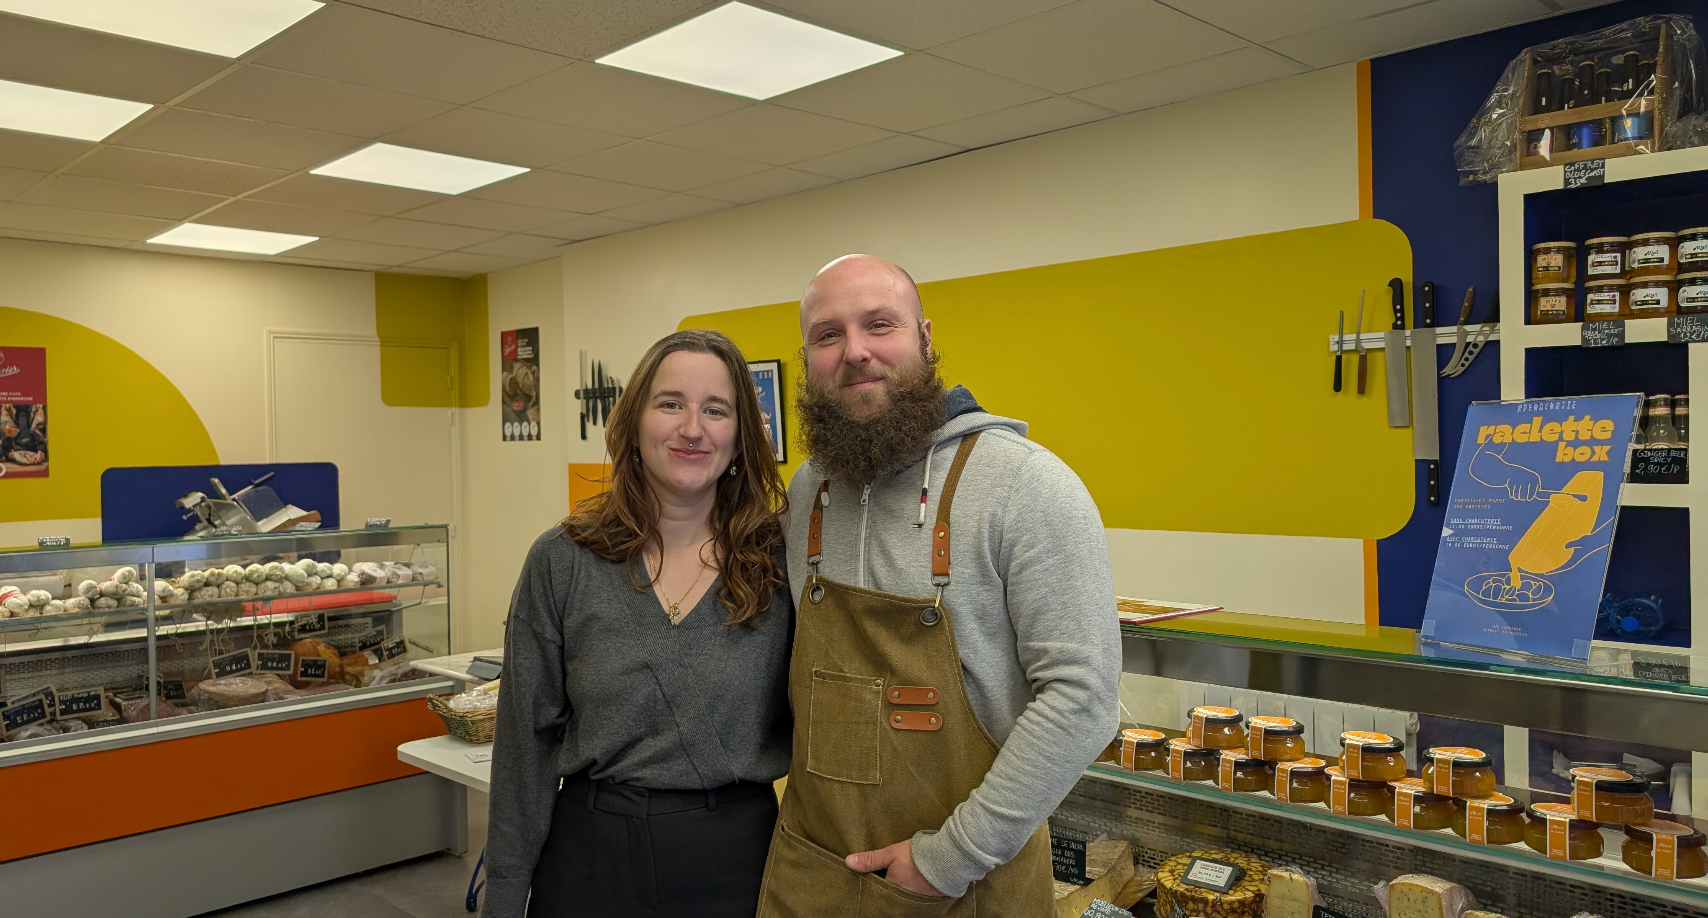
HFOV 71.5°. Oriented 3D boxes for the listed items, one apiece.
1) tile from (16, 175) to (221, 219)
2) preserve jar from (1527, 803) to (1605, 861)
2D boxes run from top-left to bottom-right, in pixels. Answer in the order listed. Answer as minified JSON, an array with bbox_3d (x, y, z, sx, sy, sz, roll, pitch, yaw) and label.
[{"bbox_3d":[-2.828,-1.012,4.611,0.597,0.020,0.597,0,2,44],"label":"tile"},{"bbox_3d":[0.798,0.418,1.332,0.078,0.046,0.078,-1,1,0],"label":"preserve jar"}]

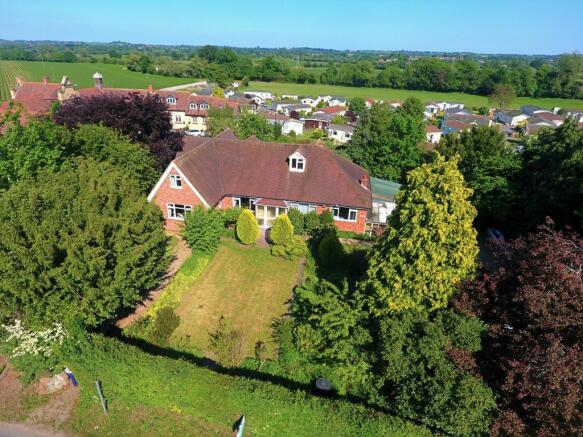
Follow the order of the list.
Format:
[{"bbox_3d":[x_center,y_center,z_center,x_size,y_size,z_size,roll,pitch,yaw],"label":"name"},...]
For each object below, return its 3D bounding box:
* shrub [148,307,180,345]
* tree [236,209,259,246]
[{"bbox_3d":[-6.852,5.882,18.404,1.500,2.200,1.500,1,27,0],"label":"shrub"},{"bbox_3d":[-3.784,0.604,29.298,1.800,3.200,1.800,1,27,0],"label":"tree"}]

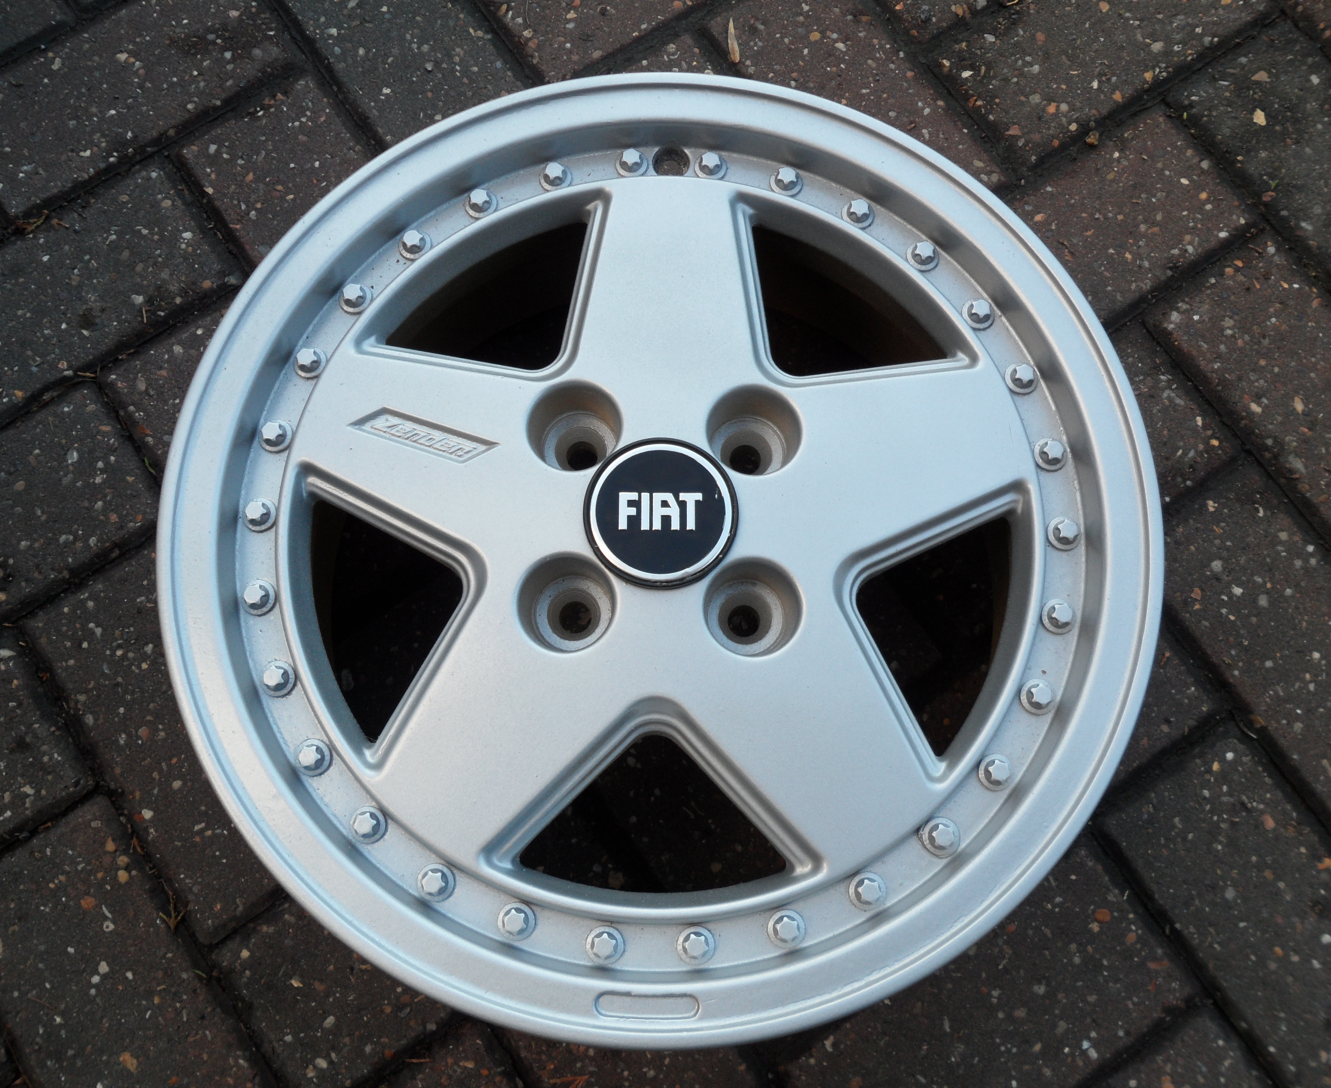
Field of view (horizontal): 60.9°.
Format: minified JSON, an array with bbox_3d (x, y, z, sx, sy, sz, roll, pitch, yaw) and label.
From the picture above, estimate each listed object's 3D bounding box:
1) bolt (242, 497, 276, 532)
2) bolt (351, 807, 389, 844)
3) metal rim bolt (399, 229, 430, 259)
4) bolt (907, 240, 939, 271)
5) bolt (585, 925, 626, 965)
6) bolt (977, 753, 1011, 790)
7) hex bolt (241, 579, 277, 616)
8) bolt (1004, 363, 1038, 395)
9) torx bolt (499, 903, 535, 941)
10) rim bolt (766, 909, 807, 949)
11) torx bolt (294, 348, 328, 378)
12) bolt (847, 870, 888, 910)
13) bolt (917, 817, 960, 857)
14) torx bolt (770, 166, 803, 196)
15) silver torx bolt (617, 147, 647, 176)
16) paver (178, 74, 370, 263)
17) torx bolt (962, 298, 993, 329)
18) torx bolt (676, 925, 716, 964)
[{"bbox_3d":[-0.162,-0.012,0.452,0.014,0.007,0.014,0,77,0],"label":"bolt"},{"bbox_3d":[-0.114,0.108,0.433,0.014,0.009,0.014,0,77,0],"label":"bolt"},{"bbox_3d":[-0.106,-0.127,0.479,0.014,0.007,0.014,0,77,0],"label":"metal rim bolt"},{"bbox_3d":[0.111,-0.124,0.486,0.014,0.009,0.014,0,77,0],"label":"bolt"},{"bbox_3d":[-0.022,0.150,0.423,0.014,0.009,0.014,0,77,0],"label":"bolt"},{"bbox_3d":[0.127,0.088,0.435,0.013,0.007,0.013,0,77,0],"label":"bolt"},{"bbox_3d":[-0.161,0.021,0.448,0.013,0.007,0.013,0,77,0],"label":"hex bolt"},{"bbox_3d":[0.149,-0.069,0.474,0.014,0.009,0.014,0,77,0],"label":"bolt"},{"bbox_3d":[-0.055,0.140,0.418,0.014,0.007,0.014,0,77,0],"label":"torx bolt"},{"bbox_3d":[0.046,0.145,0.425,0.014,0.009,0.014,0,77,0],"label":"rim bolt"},{"bbox_3d":[-0.147,-0.076,0.467,0.014,0.007,0.014,0,77,0],"label":"torx bolt"},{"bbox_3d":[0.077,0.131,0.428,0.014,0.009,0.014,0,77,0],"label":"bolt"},{"bbox_3d":[0.103,0.111,0.424,0.015,0.008,0.015,0,77,0],"label":"bolt"},{"bbox_3d":[0.052,-0.157,0.490,0.013,0.007,0.013,0,77,0],"label":"torx bolt"},{"bbox_3d":[-0.015,-0.166,0.491,0.013,0.007,0.013,0,77,0],"label":"silver torx bolt"},{"bbox_3d":[-0.197,-0.174,0.687,0.100,0.060,0.200,-34,80,-7],"label":"paver"},{"bbox_3d":[0.132,-0.097,0.477,0.013,0.007,0.013,0,77,0],"label":"torx bolt"},{"bbox_3d":[0.011,0.149,0.421,0.013,0.007,0.013,0,77,0],"label":"torx bolt"}]

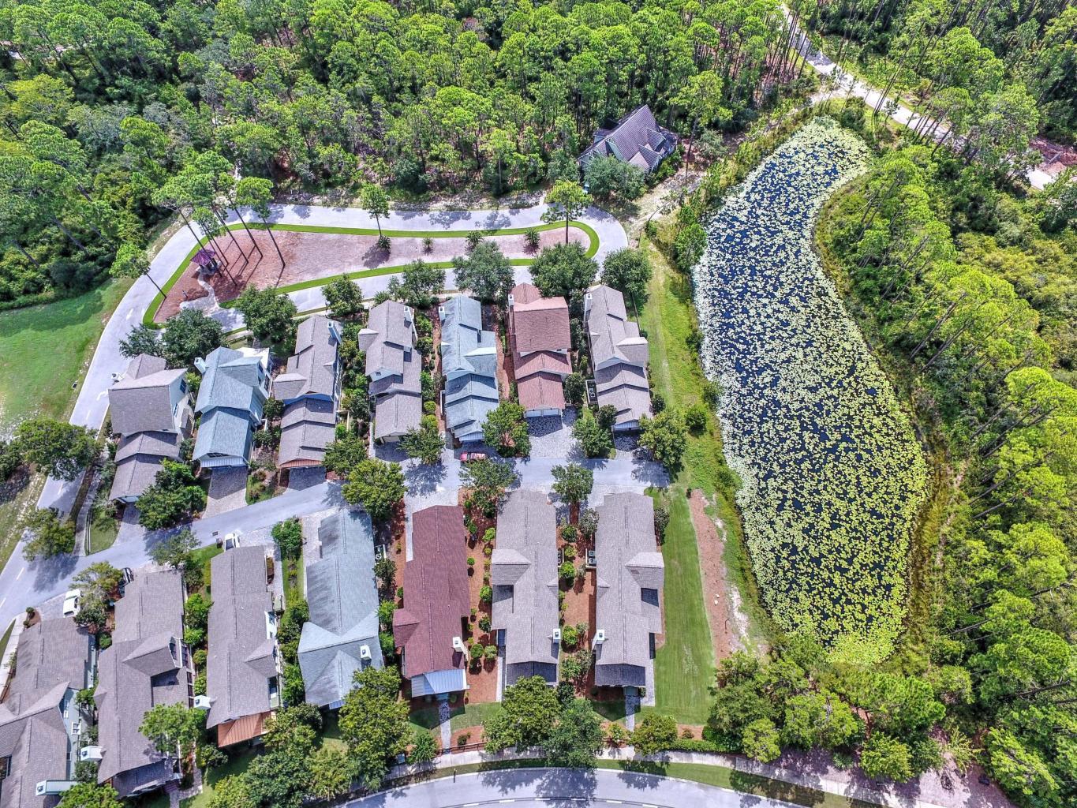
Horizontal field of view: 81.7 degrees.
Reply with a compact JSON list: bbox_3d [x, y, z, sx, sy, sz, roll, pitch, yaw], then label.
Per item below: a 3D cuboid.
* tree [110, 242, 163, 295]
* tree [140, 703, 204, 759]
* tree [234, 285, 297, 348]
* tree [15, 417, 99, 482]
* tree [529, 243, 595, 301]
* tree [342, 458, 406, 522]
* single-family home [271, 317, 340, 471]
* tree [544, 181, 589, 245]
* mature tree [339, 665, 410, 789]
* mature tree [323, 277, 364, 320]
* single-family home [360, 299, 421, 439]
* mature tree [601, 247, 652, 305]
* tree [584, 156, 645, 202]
[{"bbox_3d":[-79.000,-25.809,123.830,6.500,14.300,6.500,0,59,0],"label":"tree"},{"bbox_3d":[-47.565,43.006,81.798,7.030,9.500,6.600,-1,58,1],"label":"tree"},{"bbox_3d":[-53.531,-17.403,123.015,11.300,9.300,12.200,-1,58,0],"label":"tree"},{"bbox_3d":[-80.500,8.050,105.235,11.000,11.300,11.000,0,59,0],"label":"tree"},{"bbox_3d":[4.958,-26.162,125.066,12.200,10.000,12.200,0,59,0],"label":"tree"},{"bbox_3d":[-26.465,14.108,100.510,9.500,9.600,9.500,0,59,0],"label":"tree"},{"bbox_3d":[-40.891,-2.902,110.315,10.500,8.800,29.000,-6,58,-2],"label":"single-family home"},{"bbox_3d":[5.809,-39.612,132.445,9.400,15.300,9.000,-1,58,0],"label":"tree"},{"bbox_3d":[-20.972,41.941,81.253,8.710,10.500,14.180,-1,58,1],"label":"mature tree"},{"bbox_3d":[-38.254,-20.363,122.487,7.700,8.000,7.700,0,59,0],"label":"mature tree"},{"bbox_3d":[-26.834,-6.310,113.067,11.040,9.490,26.200,-5,59,-3],"label":"single-family home"},{"bbox_3d":[17.450,-24.839,125.638,10.300,10.200,10.300,0,59,0],"label":"mature tree"},{"bbox_3d":[16.566,-48.571,136.984,13.230,9.000,12.900,-1,58,1],"label":"tree"}]

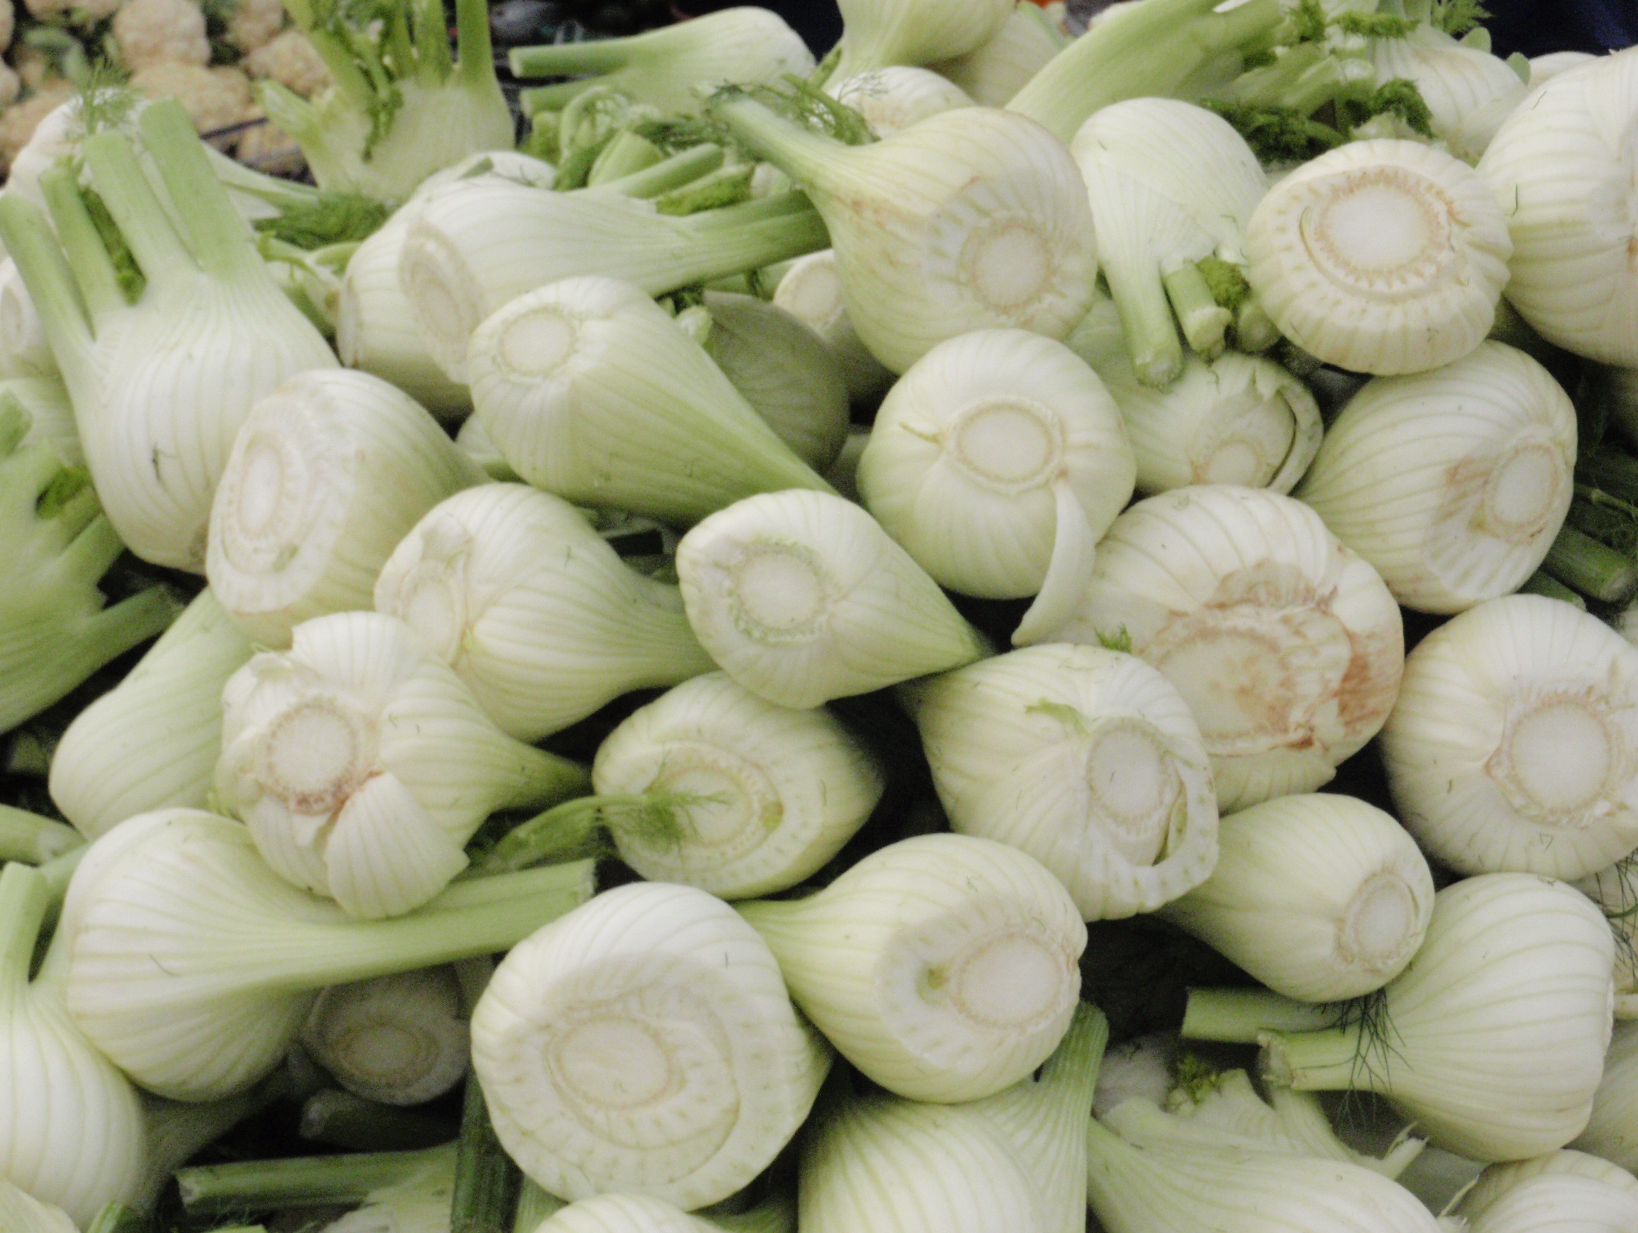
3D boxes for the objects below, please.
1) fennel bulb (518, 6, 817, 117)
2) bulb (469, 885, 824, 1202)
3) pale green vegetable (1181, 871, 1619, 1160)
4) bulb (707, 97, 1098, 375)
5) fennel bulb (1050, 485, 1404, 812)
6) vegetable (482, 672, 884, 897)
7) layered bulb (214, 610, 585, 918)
[{"bbox_3d":[-0.071,-0.237,1.450,0.133,0.061,0.059,0,9,9],"label":"fennel bulb"},{"bbox_3d":[-0.051,0.136,1.088,0.109,0.109,0.128,53,18,4],"label":"bulb"},{"bbox_3d":[0.186,0.130,1.060,0.138,0.092,0.078,-4,0,-6],"label":"pale green vegetable"},{"bbox_3d":[0.032,-0.156,1.259,0.095,0.100,0.163,24,10,-48],"label":"bulb"},{"bbox_3d":[0.138,0.005,1.133,0.114,0.109,0.128,-30,24,6],"label":"fennel bulb"},{"bbox_3d":[-0.022,0.055,1.120,0.094,0.077,0.125,0,3,30],"label":"vegetable"},{"bbox_3d":[-0.132,0.050,1.090,0.088,0.093,0.140,0,-5,43],"label":"layered bulb"}]

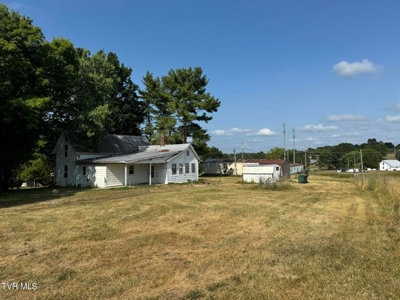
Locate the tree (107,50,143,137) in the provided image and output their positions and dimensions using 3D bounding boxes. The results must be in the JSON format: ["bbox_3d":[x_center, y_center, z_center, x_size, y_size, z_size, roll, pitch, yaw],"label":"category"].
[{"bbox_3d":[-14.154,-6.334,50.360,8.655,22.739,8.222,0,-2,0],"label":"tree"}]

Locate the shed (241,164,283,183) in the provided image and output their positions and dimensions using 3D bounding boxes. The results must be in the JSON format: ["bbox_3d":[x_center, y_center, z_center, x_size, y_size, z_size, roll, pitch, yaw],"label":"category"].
[{"bbox_3d":[8.105,3.068,36.368,4.156,2.353,2.718,-2,-3,36],"label":"shed"}]

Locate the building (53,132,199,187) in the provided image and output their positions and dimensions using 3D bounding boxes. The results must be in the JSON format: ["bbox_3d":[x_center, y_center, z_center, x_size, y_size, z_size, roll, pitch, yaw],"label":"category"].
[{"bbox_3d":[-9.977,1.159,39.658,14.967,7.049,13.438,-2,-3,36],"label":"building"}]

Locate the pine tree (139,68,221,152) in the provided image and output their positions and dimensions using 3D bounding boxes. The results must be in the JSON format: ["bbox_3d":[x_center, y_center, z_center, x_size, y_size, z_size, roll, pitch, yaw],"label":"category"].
[{"bbox_3d":[-3.657,-5.245,52.317,14.252,20.730,13.539,0,-2,0],"label":"pine tree"}]

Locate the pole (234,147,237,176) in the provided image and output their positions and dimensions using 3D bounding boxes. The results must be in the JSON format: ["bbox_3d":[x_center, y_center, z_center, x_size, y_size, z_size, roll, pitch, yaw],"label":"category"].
[{"bbox_3d":[7.724,2.542,60.122,0.280,5.740,0.280,0,-2,0],"label":"pole"}]

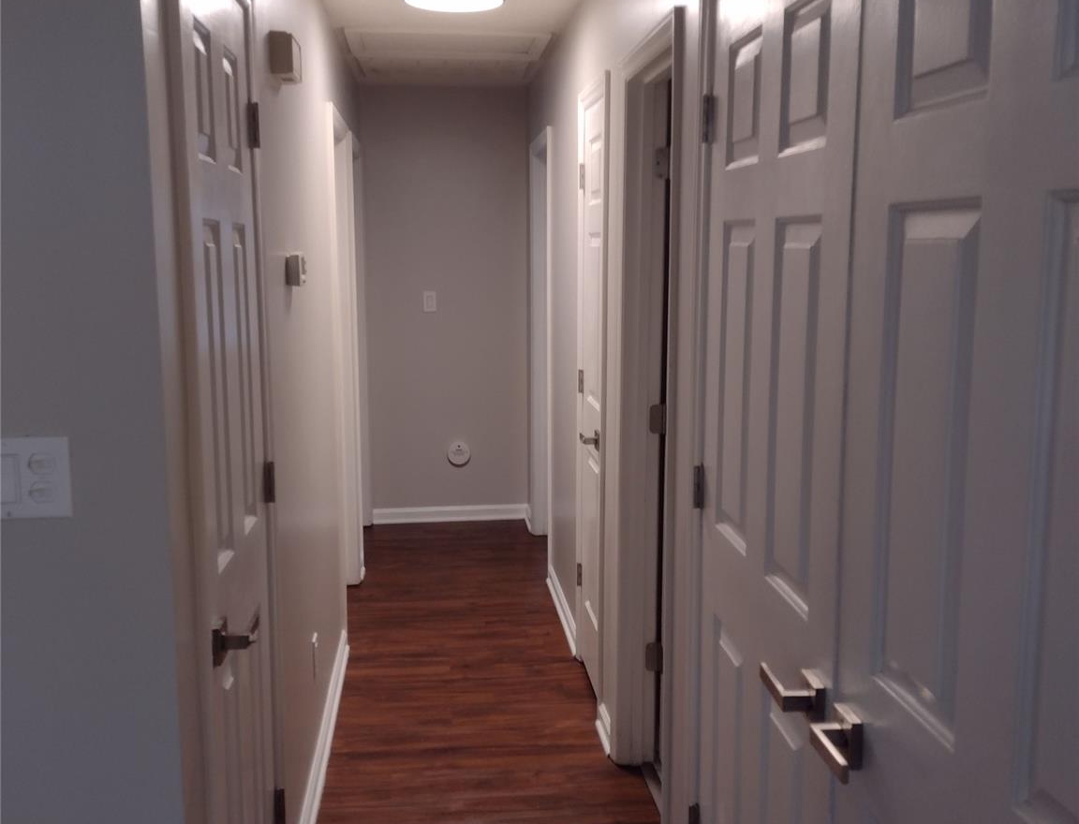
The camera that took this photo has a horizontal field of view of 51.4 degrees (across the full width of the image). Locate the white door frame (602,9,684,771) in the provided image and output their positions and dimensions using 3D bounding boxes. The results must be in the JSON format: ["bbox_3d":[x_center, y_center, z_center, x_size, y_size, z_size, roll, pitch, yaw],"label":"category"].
[{"bbox_3d":[0.325,0.097,2.998,0.127,2.093,0.750,-1,9,-6],"label":"white door frame"}]

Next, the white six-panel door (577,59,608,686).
[{"bbox_3d":[0.199,-0.029,3.887,0.045,2.072,0.560,-1,9,-6],"label":"white six-panel door"}]

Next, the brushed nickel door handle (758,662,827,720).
[{"bbox_3d":[0.376,0.418,1.678,0.061,0.066,0.137,-1,9,-6],"label":"brushed nickel door handle"}]

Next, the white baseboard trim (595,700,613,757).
[{"bbox_3d":[0.212,1.018,3.636,0.019,0.083,0.235,-1,9,-6],"label":"white baseboard trim"}]

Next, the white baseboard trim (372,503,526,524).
[{"bbox_3d":[-0.517,0.592,6.475,0.892,0.087,0.022,-1,9,-6],"label":"white baseboard trim"}]

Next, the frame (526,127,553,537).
[{"bbox_3d":[0.064,-0.296,5.626,0.127,2.090,0.970,-1,9,-6],"label":"frame"}]

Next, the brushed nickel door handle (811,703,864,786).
[{"bbox_3d":[0.397,0.439,1.460,0.061,0.066,0.163,-1,9,-6],"label":"brushed nickel door handle"}]

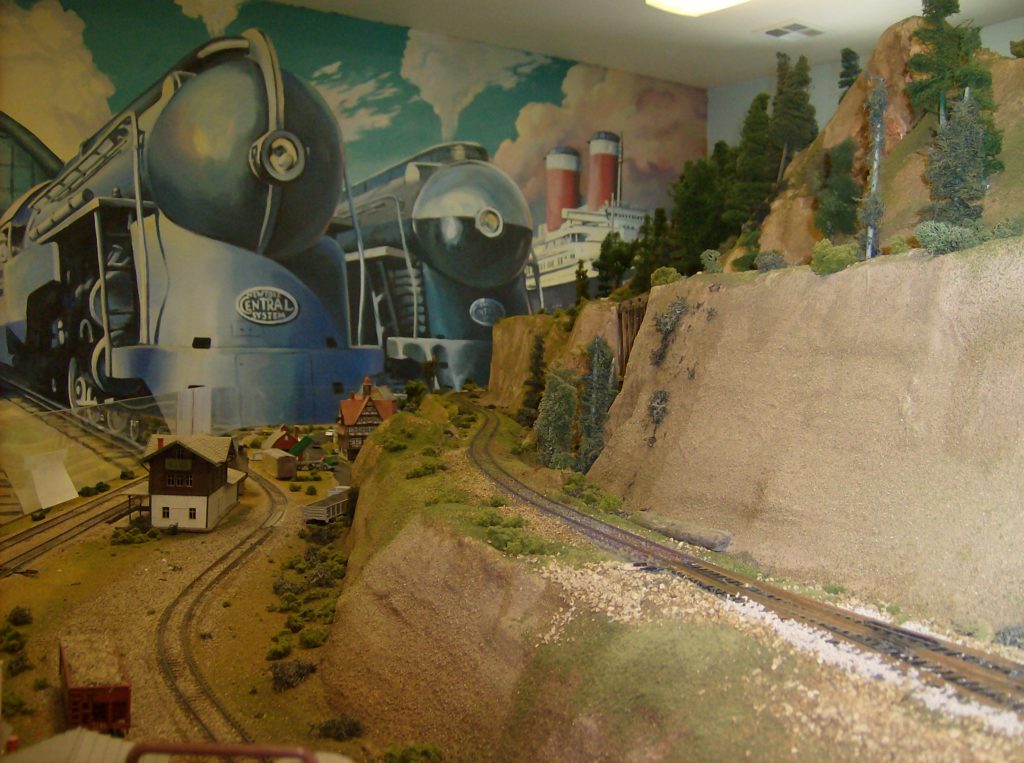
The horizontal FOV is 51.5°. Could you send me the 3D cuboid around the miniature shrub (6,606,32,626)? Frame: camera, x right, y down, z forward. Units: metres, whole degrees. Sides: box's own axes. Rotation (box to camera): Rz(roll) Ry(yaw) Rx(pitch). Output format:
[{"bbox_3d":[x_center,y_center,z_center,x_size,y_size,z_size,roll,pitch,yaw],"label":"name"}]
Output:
[{"bbox_3d":[-0.375,0.179,0.809,0.020,0.014,0.018,0,3,0],"label":"miniature shrub"}]

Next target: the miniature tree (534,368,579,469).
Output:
[{"bbox_3d":[0.034,0.028,0.810,0.034,0.076,0.032,0,3,0],"label":"miniature tree"}]

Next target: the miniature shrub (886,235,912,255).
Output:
[{"bbox_3d":[0.211,-0.075,0.580,0.013,0.011,0.013,0,5,0],"label":"miniature shrub"}]

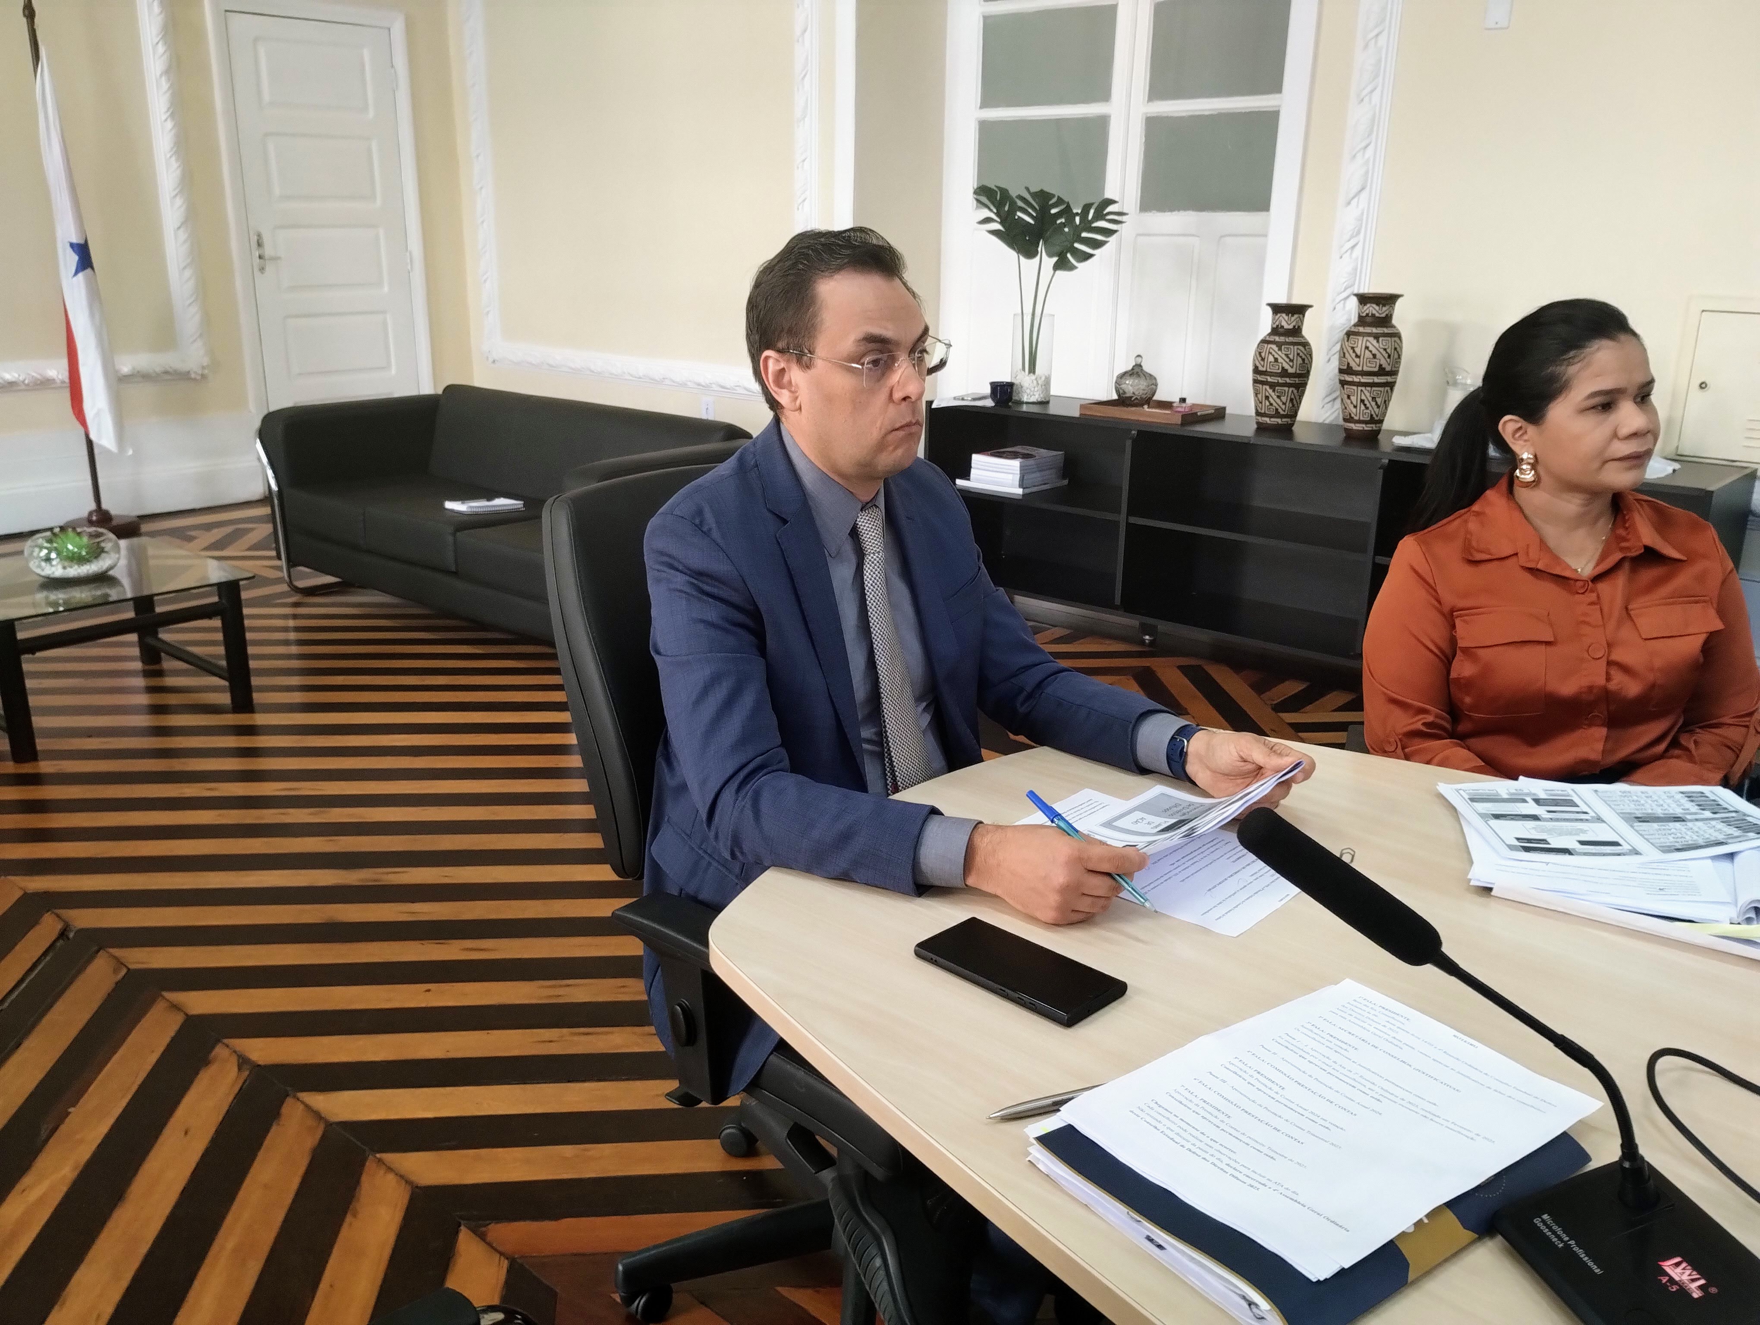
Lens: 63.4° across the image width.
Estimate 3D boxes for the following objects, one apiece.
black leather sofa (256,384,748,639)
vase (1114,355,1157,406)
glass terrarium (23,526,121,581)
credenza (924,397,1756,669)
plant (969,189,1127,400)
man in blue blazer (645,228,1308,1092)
[{"bbox_3d":[-1.237,-0.506,4.796,1.720,0.710,0.770,15,22,36],"label":"black leather sofa"},{"bbox_3d":[0.886,-0.969,4.892,0.156,0.163,0.156,1,18,0],"label":"vase"},{"bbox_3d":[-2.143,-0.286,3.779,0.228,0.128,0.228,1,18,0],"label":"glass terrarium"},{"bbox_3d":[1.256,-0.371,4.534,2.418,0.722,0.485,14,22,36],"label":"credenza"},{"bbox_3d":[0.567,-1.265,4.916,0.520,0.719,0.380,1,18,0],"label":"plant"},{"bbox_3d":[0.045,0.232,1.526,0.530,1.330,0.660,-15,24,-42],"label":"man in blue blazer"}]

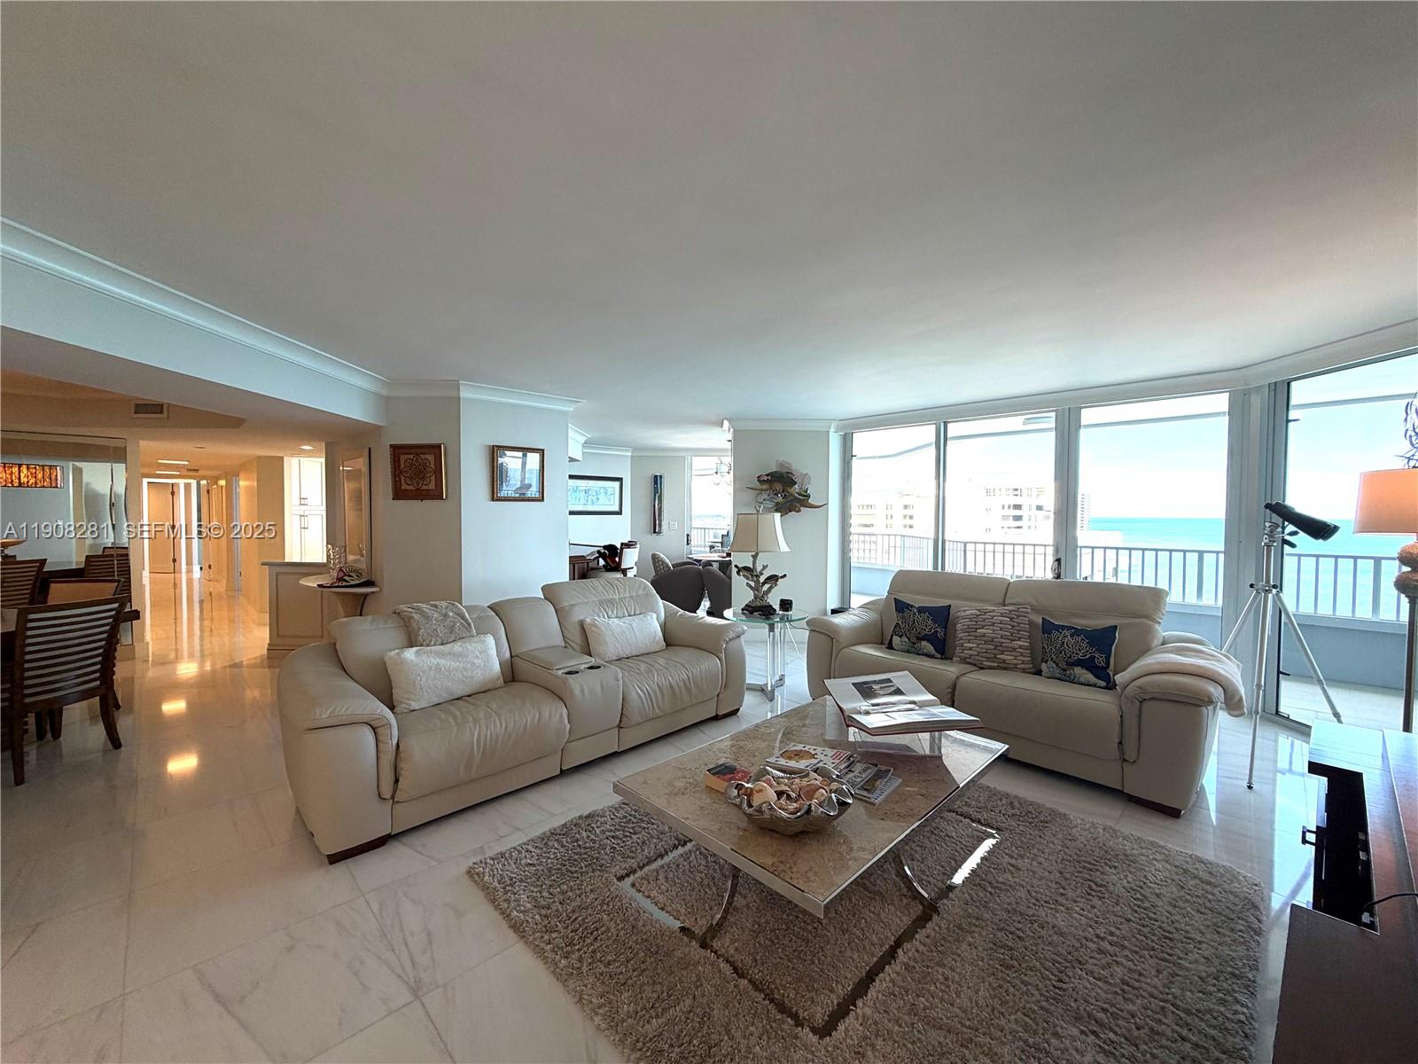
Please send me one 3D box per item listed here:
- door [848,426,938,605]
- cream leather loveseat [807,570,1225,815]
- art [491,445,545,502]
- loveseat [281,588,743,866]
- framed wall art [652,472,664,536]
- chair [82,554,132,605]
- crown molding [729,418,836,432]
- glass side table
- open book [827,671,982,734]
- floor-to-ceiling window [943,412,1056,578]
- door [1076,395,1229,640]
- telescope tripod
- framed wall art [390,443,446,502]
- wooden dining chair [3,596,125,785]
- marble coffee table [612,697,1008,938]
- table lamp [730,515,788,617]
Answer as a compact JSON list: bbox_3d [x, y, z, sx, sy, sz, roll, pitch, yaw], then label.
[{"bbox_3d":[1.881,0.076,5.973,1.003,2.250,0.060,2,2,43],"label":"door"},{"bbox_3d":[1.845,0.796,3.716,1.030,0.970,2.300,-1,2,-41],"label":"cream leather loveseat"},{"bbox_3d":[-1.616,-0.487,4.879,0.030,0.463,0.475,2,2,44],"label":"art"},{"bbox_3d":[-0.967,0.803,3.452,2.490,0.940,1.000,-2,2,-45],"label":"loveseat"},{"bbox_3d":[-0.800,-0.435,9.038,0.175,0.965,0.070,0,2,0],"label":"framed wall art"},{"bbox_3d":[-7.035,0.689,6.504,0.570,0.900,0.490,1,2,12],"label":"chair"},{"bbox_3d":[0.797,-1.146,6.162,1.178,0.120,0.100,0,2,0],"label":"crown molding"},{"bbox_3d":[0.450,0.949,4.480,0.655,0.590,0.655,0,2,0],"label":"glass side table"},{"bbox_3d":[0.776,0.732,2.397,0.410,0.110,0.680,-5,2,-3],"label":"open book"},{"bbox_3d":[2.630,0.099,5.268,0.978,2.250,0.060,2,2,43],"label":"floor-to-ceiling window"},{"bbox_3d":[3.384,0.131,4.450,0.090,2.250,0.950,-1,2,-45],"label":"door"},{"bbox_3d":[3.176,0.617,3.308,0.790,1.370,0.760,0,2,-5],"label":"telescope tripod"},{"bbox_3d":[-2.295,-0.470,4.527,0.441,0.438,0.040,0,2,0],"label":"framed wall art"},{"bbox_3d":[-3.721,0.809,3.135,0.600,0.900,0.490,1,2,9],"label":"wooden dining chair"},{"bbox_3d":[0.463,1.111,2.268,0.905,0.405,1.420,2,2,44],"label":"marble coffee table"},{"bbox_3d":[0.416,0.232,4.709,0.470,0.860,0.440,0,2,0],"label":"table lamp"}]

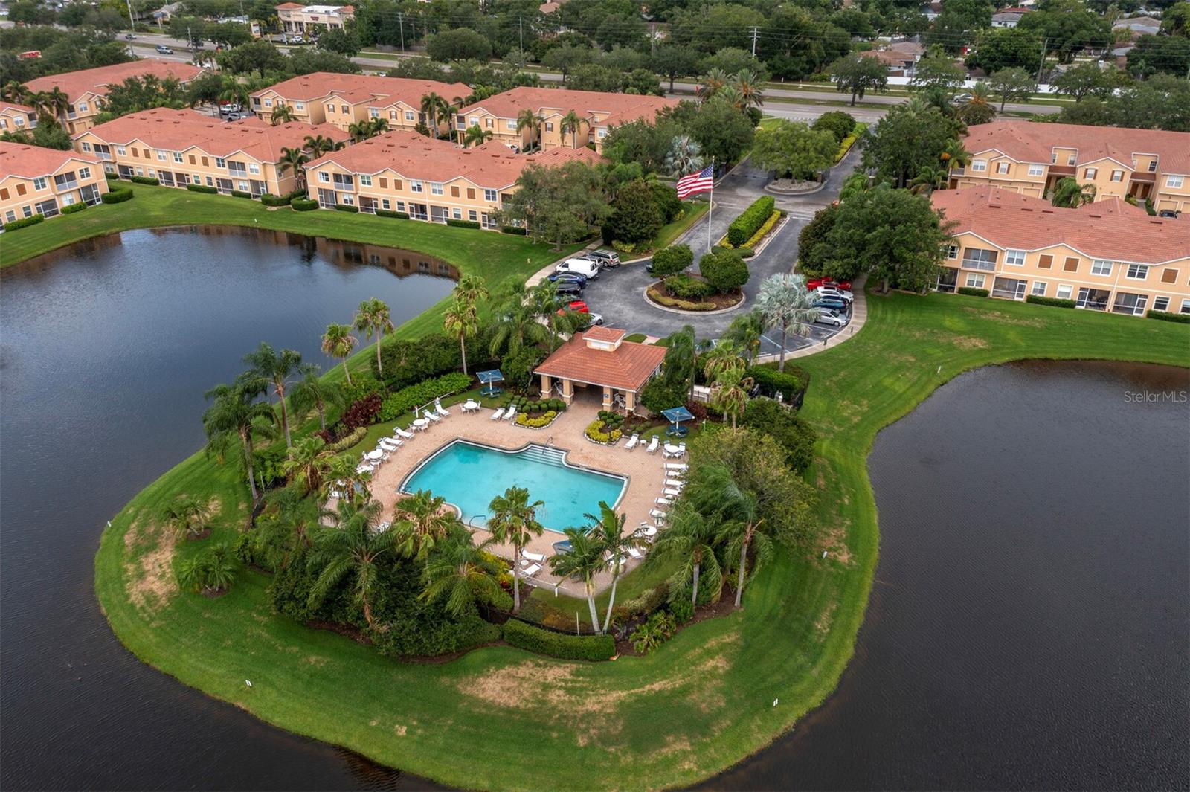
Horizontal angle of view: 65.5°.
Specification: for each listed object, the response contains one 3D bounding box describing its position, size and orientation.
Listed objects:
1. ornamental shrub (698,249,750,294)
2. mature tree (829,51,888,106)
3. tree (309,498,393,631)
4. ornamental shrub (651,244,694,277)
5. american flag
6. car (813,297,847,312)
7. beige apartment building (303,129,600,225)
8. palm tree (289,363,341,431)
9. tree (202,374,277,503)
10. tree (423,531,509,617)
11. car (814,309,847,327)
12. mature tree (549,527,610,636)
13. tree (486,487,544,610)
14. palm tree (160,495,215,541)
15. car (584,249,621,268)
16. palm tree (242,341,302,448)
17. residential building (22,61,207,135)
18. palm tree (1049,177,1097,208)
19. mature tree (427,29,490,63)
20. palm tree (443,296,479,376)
[{"bbox_3d":[15.540,-14.893,110.940,5.800,5.000,5.800,0,28,0],"label":"ornamental shrub"},{"bbox_3d":[59.660,-71.370,209.280,12.590,11.010,12.590,-1,29,0],"label":"mature tree"},{"bbox_3d":[-15.029,11.328,57.968,5.000,8.800,5.000,0,28,0],"label":"tree"},{"bbox_3d":[9.880,-17.010,117.830,5.400,4.500,5.200,-1,29,0],"label":"ornamental shrub"},{"bbox_3d":[13.279,-28.524,122.900,5.100,4.400,0.800,-1,28,0],"label":"american flag"},{"bbox_3d":[27.520,-10.970,109.430,4.350,1.600,1.820,8,30,16],"label":"car"},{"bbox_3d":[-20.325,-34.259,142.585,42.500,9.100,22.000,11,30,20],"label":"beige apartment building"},{"bbox_3d":[-24.289,0.694,80.992,4.500,6.100,4.500,0,28,0],"label":"palm tree"},{"bbox_3d":[-26.319,3.556,69.396,5.200,10.300,5.200,0,28,0],"label":"tree"},{"bbox_3d":[-8.503,12.324,61.318,5.790,6.650,5.790,-1,28,0],"label":"tree"},{"bbox_3d":[27.045,-9.236,106.530,4.400,1.440,1.750,17,33,30],"label":"car"},{"bbox_3d":[-1.050,12.370,60.270,3.870,8.440,3.870,-1,29,0],"label":"mature tree"},{"bbox_3d":[-5.140,10.580,61.660,3.860,10.330,3.860,-1,29,0],"label":"tree"},{"bbox_3d":[-30.086,9.240,68.398,3.600,2.900,3.600,0,28,0],"label":"palm tree"},{"bbox_3d":[0.854,-18.756,124.575,4.950,1.720,1.930,20,34,33],"label":"car"},{"bbox_3d":[-25.443,1.047,75.335,5.000,10.800,5.000,0,28,0],"label":"palm tree"},{"bbox_3d":[-108.657,-69.254,209.781,22.000,9.100,42.500,11,30,20],"label":"residential building"},{"bbox_3d":[72.735,-30.693,139.982,5.800,4.600,5.800,11,30,20],"label":"palm tree"},{"bbox_3d":[-39.793,-102.915,272.499,18.500,9.600,18.500,0,28,0],"label":"mature tree"},{"bbox_3d":[-13.138,-5.540,92.362,3.570,9.010,3.570,-1,28,0],"label":"palm tree"}]

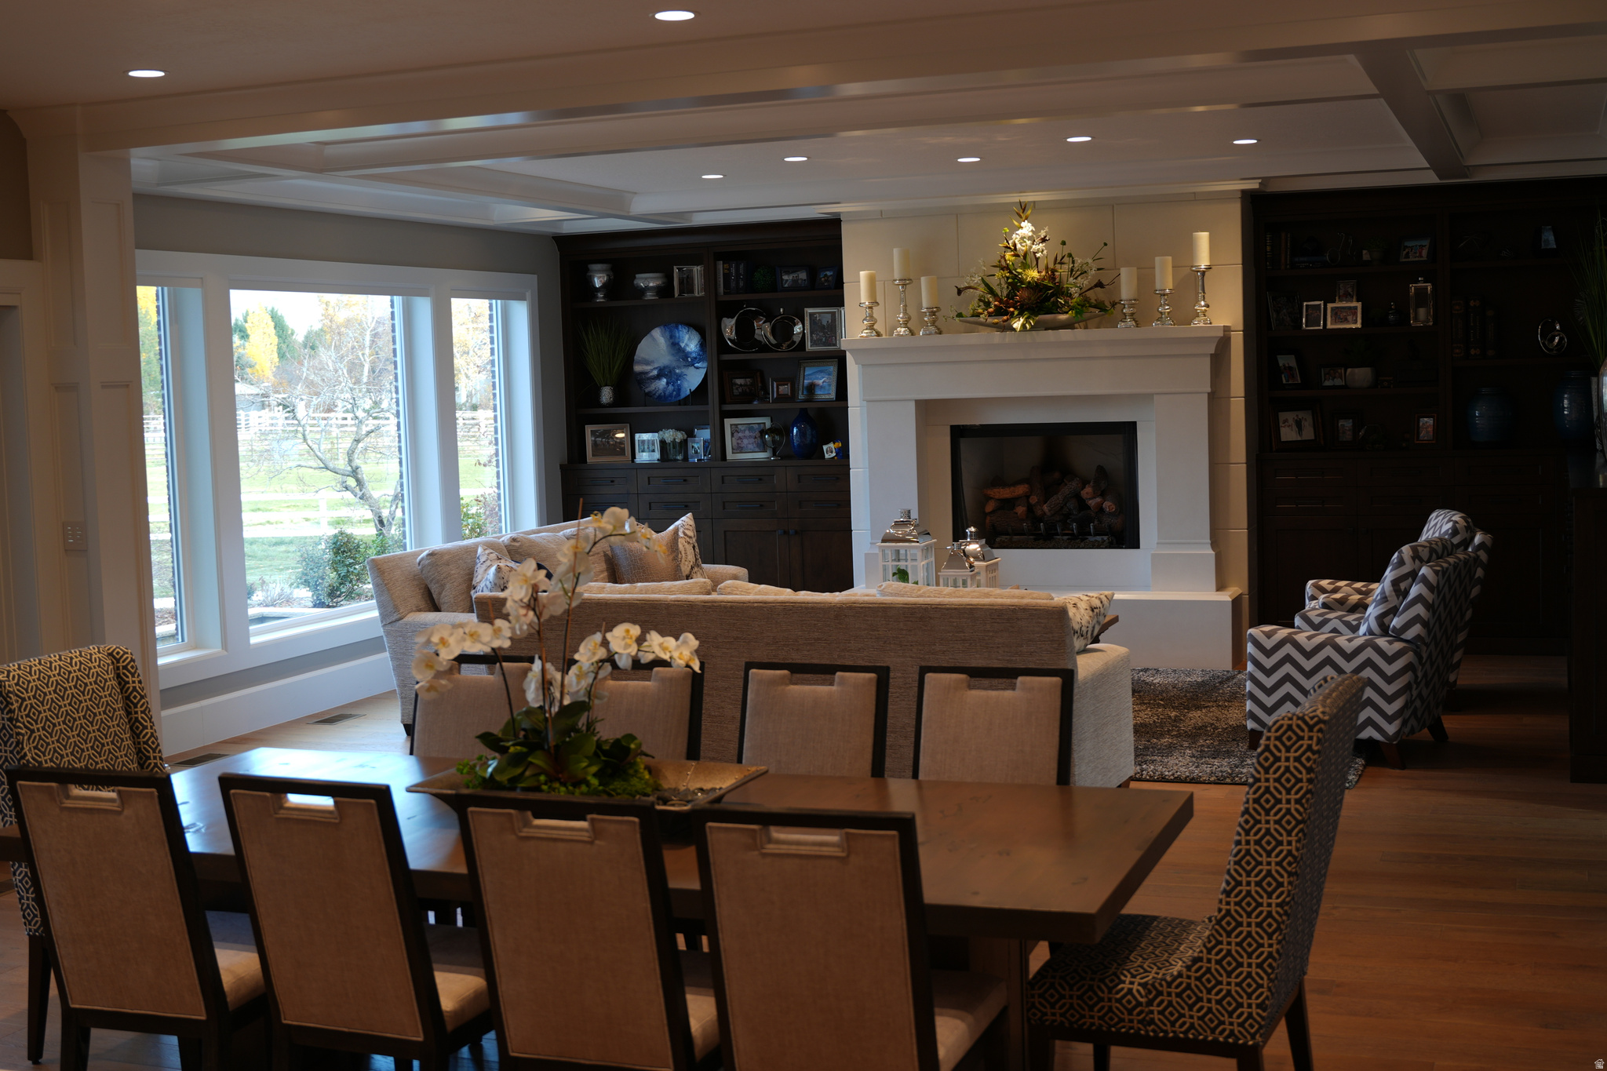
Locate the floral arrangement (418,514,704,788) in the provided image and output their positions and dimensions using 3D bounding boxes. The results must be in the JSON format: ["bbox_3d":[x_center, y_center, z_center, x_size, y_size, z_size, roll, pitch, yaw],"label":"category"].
[{"bbox_3d":[-0.575,0.281,4.587,0.660,0.680,0.420,0,5,21],"label":"floral arrangement"}]

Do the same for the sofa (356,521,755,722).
[{"bbox_3d":[-1.279,0.457,10.744,1.120,0.900,2.450,0,5,21],"label":"sofa"}]

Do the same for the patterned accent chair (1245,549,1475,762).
[{"bbox_3d":[2.458,0.489,8.354,0.820,0.910,0.740,2,6,33],"label":"patterned accent chair"}]

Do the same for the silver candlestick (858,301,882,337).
[{"bbox_3d":[0.398,-1.288,11.480,0.130,0.213,0.130,-2,5,0],"label":"silver candlestick"}]

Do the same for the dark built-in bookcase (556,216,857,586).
[{"bbox_3d":[-0.540,-0.696,12.994,2.250,2.750,0.460,0,5,21],"label":"dark built-in bookcase"}]

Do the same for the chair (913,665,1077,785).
[{"bbox_3d":[0.400,0.848,4.682,0.440,0.965,0.600,0,5,21],"label":"chair"}]

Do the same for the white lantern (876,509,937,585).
[{"bbox_3d":[0.533,0.174,9.804,0.235,0.620,0.235,0,5,21],"label":"white lantern"}]

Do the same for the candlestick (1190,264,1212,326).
[{"bbox_3d":[2.297,-1.394,11.114,0.120,0.354,0.120,0,5,21],"label":"candlestick"}]

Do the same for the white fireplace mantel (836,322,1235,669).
[{"bbox_3d":[1.328,-0.221,11.156,2.349,1.899,0.403,0,5,21],"label":"white fireplace mantel"}]

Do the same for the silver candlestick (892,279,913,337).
[{"bbox_3d":[0.601,-1.401,11.774,0.120,0.352,0.120,0,5,21],"label":"silver candlestick"}]

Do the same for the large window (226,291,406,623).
[{"bbox_3d":[-2.738,-0.455,10.872,0.140,1.830,1.850,0,5,21],"label":"large window"}]

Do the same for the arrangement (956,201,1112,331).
[{"bbox_3d":[1.316,-1.550,11.058,0.860,0.750,0.360,0,5,21],"label":"arrangement"}]

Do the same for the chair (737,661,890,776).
[{"bbox_3d":[-0.057,0.849,4.827,0.440,0.965,0.600,0,5,21],"label":"chair"}]

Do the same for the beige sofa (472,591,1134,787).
[{"bbox_3d":[0.009,0.626,7.696,2.424,0.900,0.989,0,5,21],"label":"beige sofa"}]

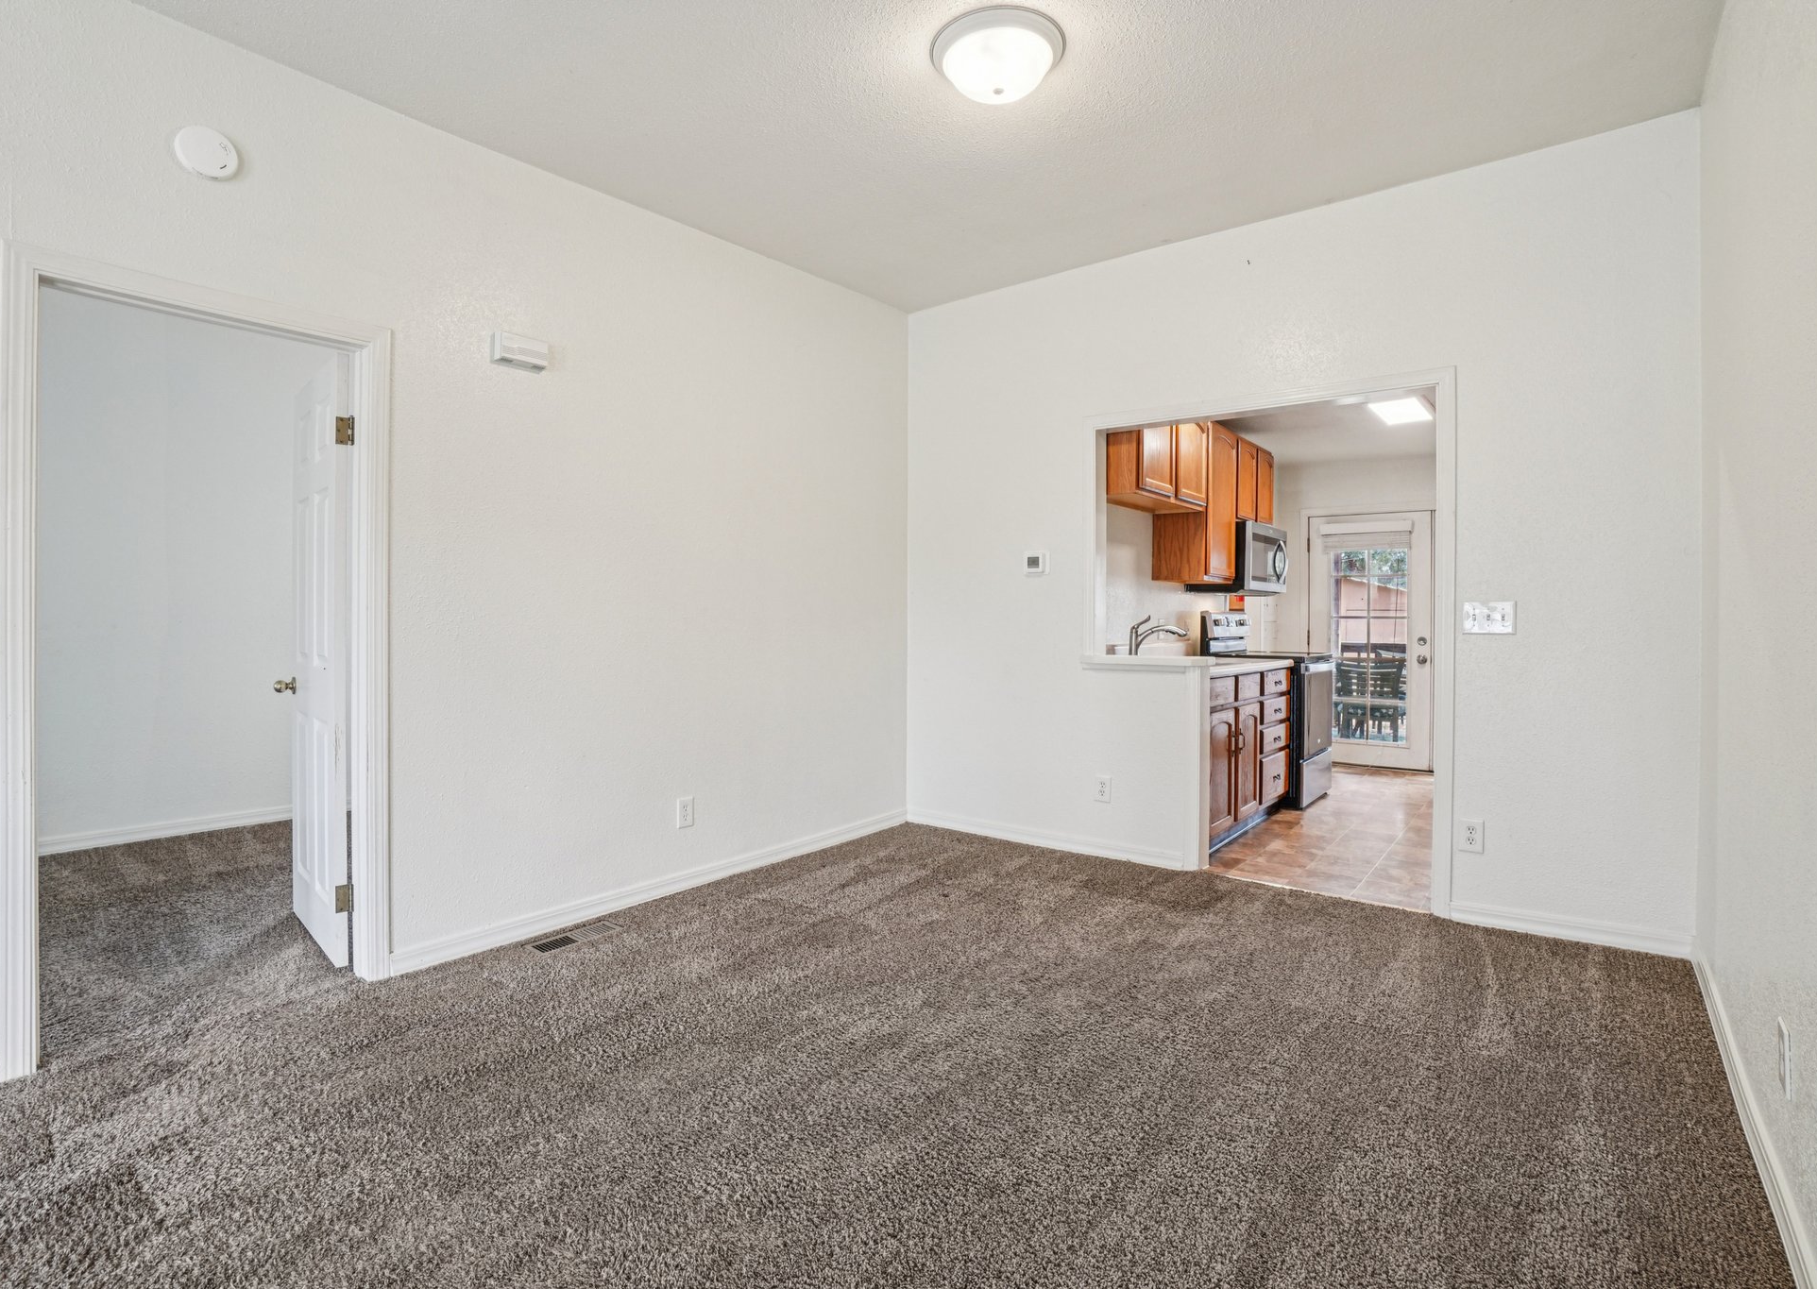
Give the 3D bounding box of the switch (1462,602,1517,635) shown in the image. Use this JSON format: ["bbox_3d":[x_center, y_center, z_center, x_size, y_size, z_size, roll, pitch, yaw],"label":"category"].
[{"bbox_3d":[2.131,-0.098,2.956,0.162,0.116,0.014,1,2,35],"label":"switch"}]

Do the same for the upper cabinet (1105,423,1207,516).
[{"bbox_3d":[1.274,-1.010,4.304,0.315,0.520,0.925,1,2,39],"label":"upper cabinet"}]

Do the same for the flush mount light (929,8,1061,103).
[{"bbox_3d":[0.270,-1.718,2.414,0.402,0.130,0.402,0,2,0],"label":"flush mount light"}]

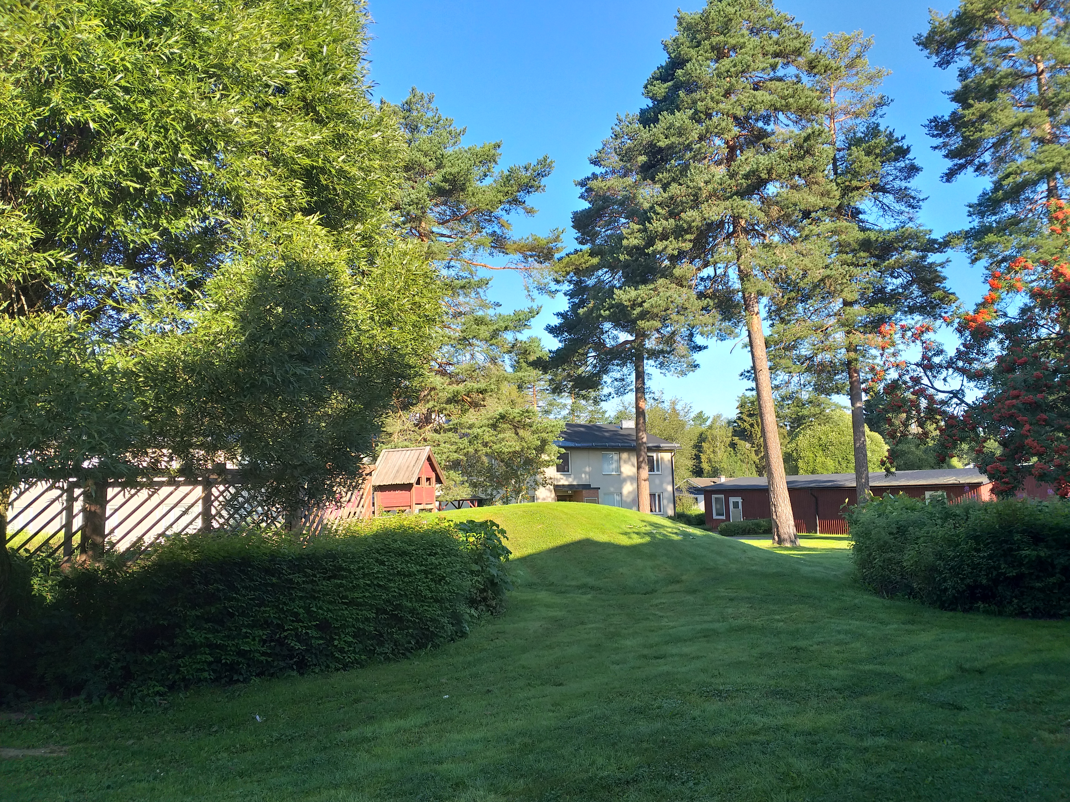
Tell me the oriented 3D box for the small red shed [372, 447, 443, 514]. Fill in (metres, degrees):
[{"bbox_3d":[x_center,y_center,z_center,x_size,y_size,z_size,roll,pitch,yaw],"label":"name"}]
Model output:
[{"bbox_3d":[-3.922,2.490,24.890,1.700,2.120,1.850,-4,-7,24],"label":"small red shed"}]

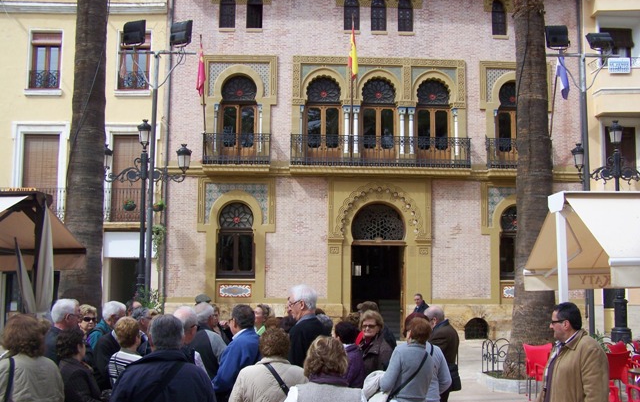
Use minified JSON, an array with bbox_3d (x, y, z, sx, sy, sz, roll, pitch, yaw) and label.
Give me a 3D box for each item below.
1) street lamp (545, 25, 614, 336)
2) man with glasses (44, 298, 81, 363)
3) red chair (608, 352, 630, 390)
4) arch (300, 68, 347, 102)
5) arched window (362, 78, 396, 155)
[{"bbox_3d":[6.842,-0.349,18.011,1.967,8.582,0.450,1,-6,-2],"label":"street lamp"},{"bbox_3d":[-1.964,1.587,5.295,0.340,1.680,0.500,5,-9,-33],"label":"man with glasses"},{"bbox_3d":[4.440,2.655,10.451,0.560,0.850,0.560,-3,-8,23],"label":"red chair"},{"bbox_3d":[0.159,-3.849,23.565,1.495,1.255,0.300,1,-7,-3],"label":"arch"},{"bbox_3d":[1.967,-2.695,23.391,1.152,2.885,0.250,1,-7,-3],"label":"arched window"}]

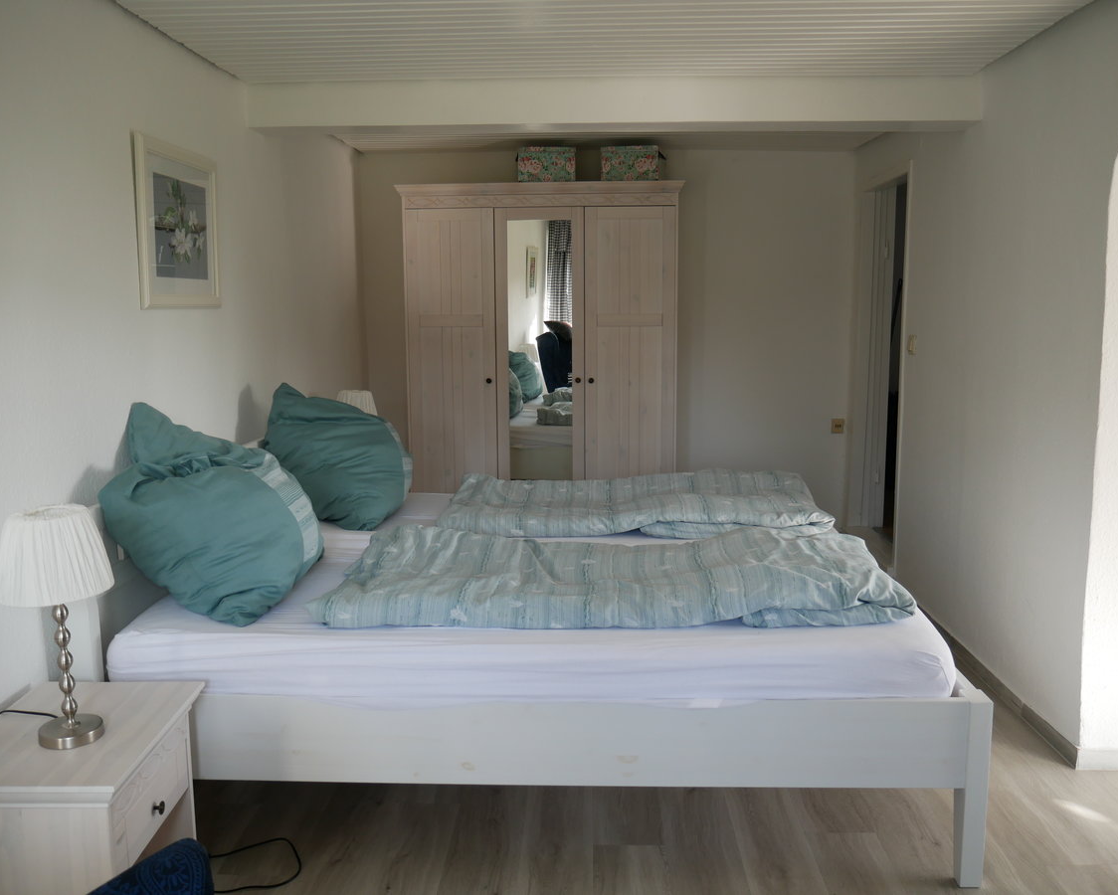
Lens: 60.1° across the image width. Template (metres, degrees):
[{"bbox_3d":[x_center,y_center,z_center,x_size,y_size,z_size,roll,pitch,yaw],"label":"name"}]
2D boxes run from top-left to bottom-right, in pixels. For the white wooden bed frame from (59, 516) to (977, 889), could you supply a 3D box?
[{"bbox_3d":[-0.080,0.462,3.187,2.233,0.928,1.840,0,8,2],"label":"white wooden bed frame"}]

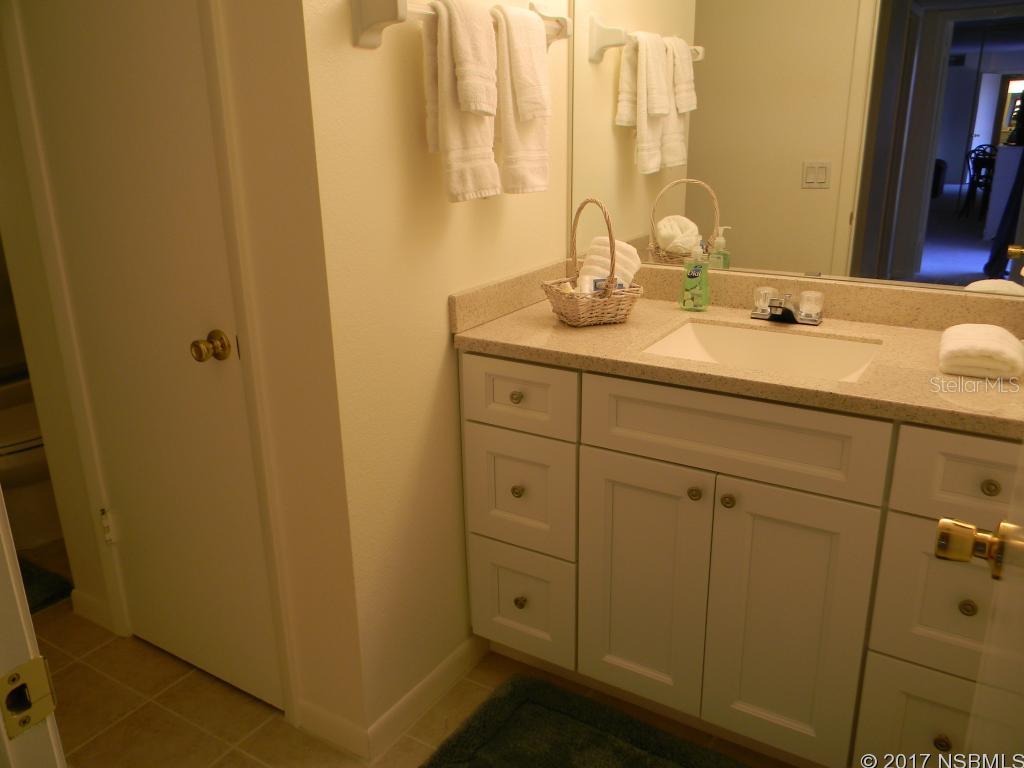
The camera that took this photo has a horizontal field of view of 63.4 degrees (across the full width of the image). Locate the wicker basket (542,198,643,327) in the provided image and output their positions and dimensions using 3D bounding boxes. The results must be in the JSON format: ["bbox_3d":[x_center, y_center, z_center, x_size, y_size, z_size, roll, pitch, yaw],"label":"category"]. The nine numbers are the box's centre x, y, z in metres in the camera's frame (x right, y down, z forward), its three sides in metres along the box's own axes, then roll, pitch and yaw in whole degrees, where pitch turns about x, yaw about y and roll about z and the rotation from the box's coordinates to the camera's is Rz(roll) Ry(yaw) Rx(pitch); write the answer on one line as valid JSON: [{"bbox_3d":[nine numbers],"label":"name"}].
[{"bbox_3d":[0.186,-0.287,1.934,0.175,0.282,0.195,-8,19,-20],"label":"wicker basket"}]

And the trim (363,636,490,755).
[{"bbox_3d":[-0.192,0.727,1.990,0.015,0.084,0.468,10,21,31],"label":"trim"}]

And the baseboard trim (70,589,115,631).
[{"bbox_3d":[-1.175,0.634,2.331,0.195,0.084,0.015,10,21,31],"label":"baseboard trim"}]

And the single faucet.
[{"bbox_3d":[0.622,-0.175,1.899,0.158,0.076,0.138,10,21,31],"label":"single faucet"}]

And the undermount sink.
[{"bbox_3d":[0.528,0.000,1.762,0.440,0.150,0.330,10,21,31],"label":"undermount sink"}]

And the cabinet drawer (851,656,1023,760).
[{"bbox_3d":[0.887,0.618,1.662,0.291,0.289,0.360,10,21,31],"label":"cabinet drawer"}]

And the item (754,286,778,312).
[{"bbox_3d":[0.601,-0.200,1.958,0.055,0.060,0.055,10,21,31],"label":"item"}]

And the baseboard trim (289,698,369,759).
[{"bbox_3d":[-0.403,0.772,1.863,0.228,0.084,0.015,10,21,31],"label":"baseboard trim"}]

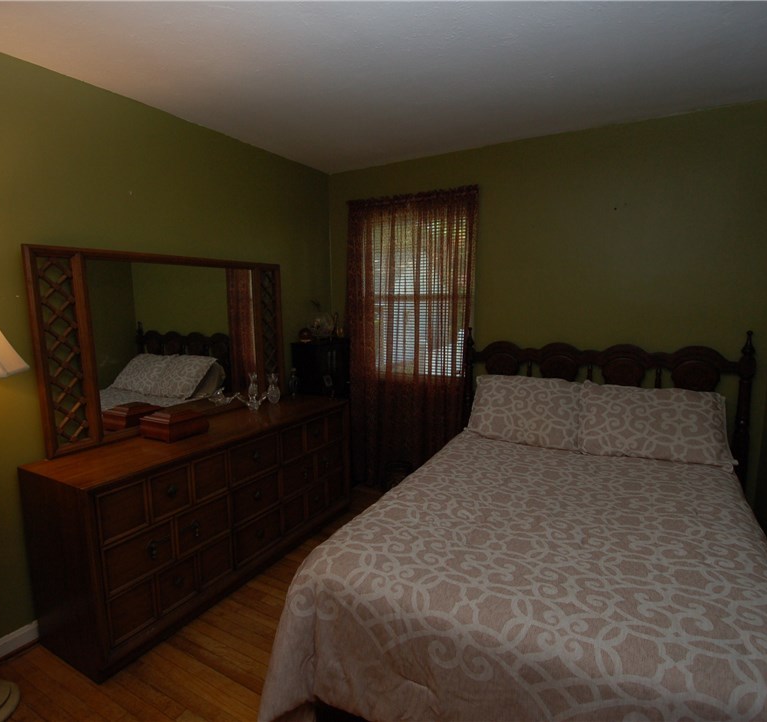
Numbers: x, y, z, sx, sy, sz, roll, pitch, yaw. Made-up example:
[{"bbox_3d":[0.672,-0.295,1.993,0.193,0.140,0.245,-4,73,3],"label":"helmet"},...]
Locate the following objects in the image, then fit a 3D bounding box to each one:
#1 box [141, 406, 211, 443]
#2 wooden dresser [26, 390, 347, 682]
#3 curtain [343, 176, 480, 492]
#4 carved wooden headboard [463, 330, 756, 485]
[{"bbox_3d":[-1.059,0.313,2.314,0.215,0.137,0.245,3,8,29],"label":"box"},{"bbox_3d":[-0.872,0.742,2.536,0.491,0.775,1.705,3,8,29],"label":"wooden dresser"},{"bbox_3d":[0.175,-0.075,3.267,1.007,2.178,0.093,3,8,29],"label":"curtain"},{"bbox_3d":[1.236,0.444,2.746,1.543,1.253,0.079,3,8,29],"label":"carved wooden headboard"}]

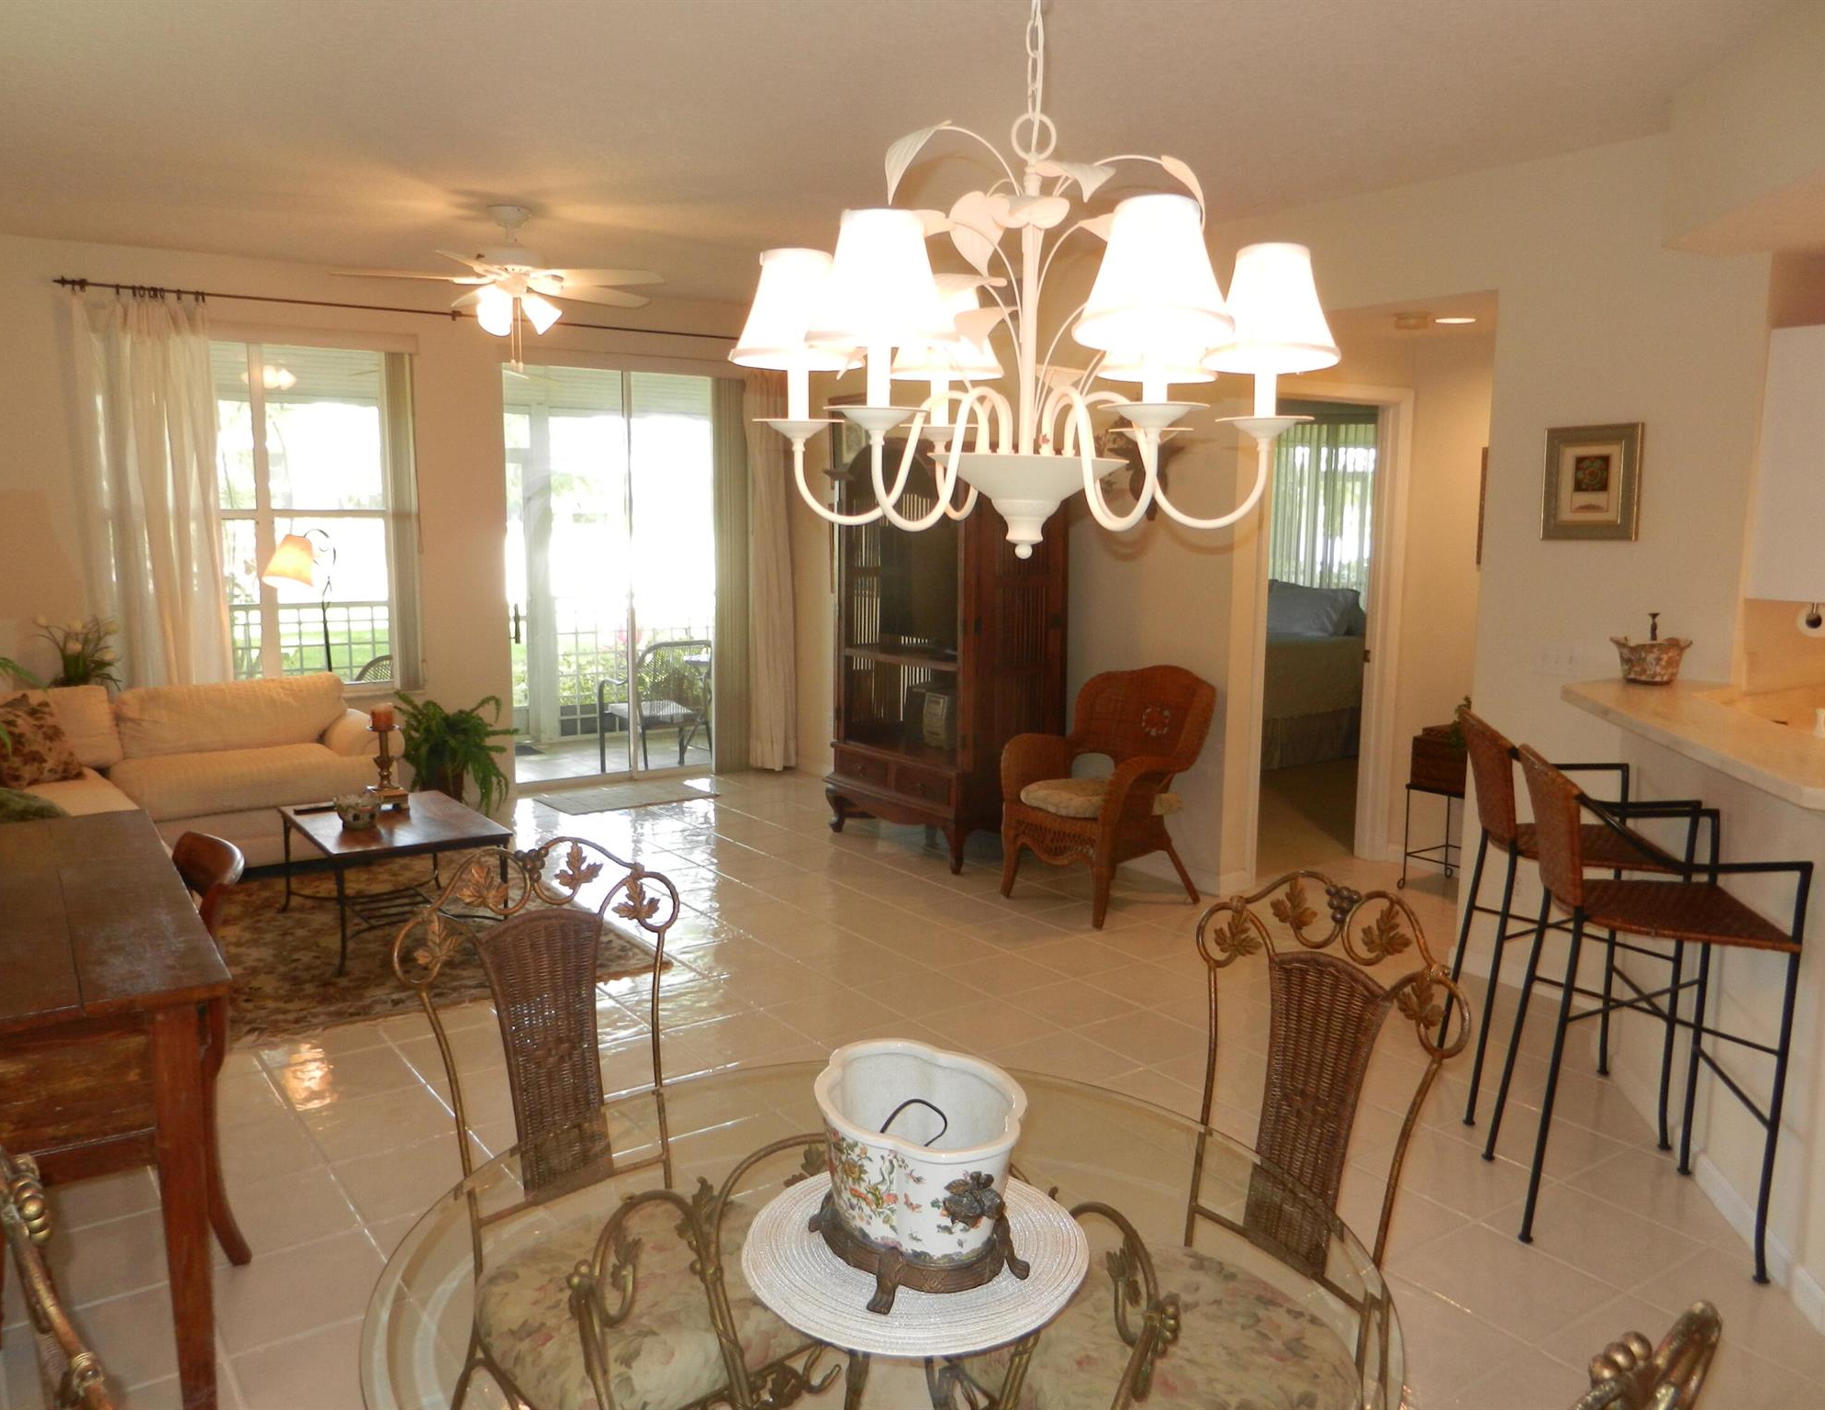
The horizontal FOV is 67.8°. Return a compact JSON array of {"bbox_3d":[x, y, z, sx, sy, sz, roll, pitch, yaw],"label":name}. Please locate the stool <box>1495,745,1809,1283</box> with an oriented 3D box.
[{"bbox_3d":[1.597,0.651,3.026,0.475,1.010,0.500,2,9,13],"label":"stool"}]

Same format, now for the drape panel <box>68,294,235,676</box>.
[{"bbox_3d":[-3.538,-0.657,6.424,0.640,2.480,0.130,-4,9,-34],"label":"drape panel"}]

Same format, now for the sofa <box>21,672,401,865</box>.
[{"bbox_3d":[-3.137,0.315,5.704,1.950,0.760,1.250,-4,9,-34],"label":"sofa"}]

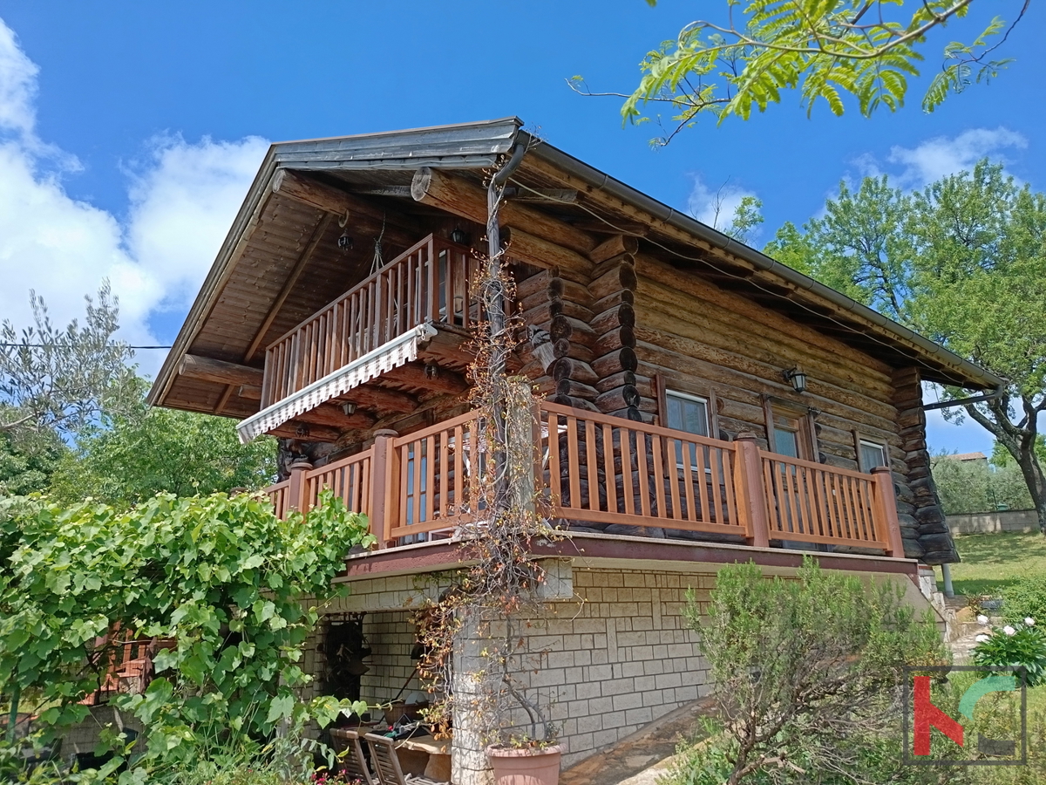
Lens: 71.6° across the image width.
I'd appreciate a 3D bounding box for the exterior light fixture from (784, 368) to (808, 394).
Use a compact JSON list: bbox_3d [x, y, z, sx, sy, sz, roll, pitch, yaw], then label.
[{"bbox_3d":[3.671,-0.159,9.773,0.180,0.340,0.280,13,-22,-38],"label":"exterior light fixture"}]

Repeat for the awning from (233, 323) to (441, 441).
[{"bbox_3d":[-2.624,0.077,9.256,0.324,0.425,5.104,13,-22,-38],"label":"awning"}]

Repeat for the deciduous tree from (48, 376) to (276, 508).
[{"bbox_3d":[-8.076,3.285,15.252,5.800,7.600,5.600,8,-19,-26],"label":"deciduous tree"}]

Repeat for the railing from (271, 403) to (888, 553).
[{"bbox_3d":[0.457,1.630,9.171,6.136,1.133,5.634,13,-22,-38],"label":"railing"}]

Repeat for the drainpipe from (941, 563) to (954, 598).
[{"bbox_3d":[6.631,2.927,11.335,0.130,0.540,0.130,13,-22,-38],"label":"drainpipe"}]

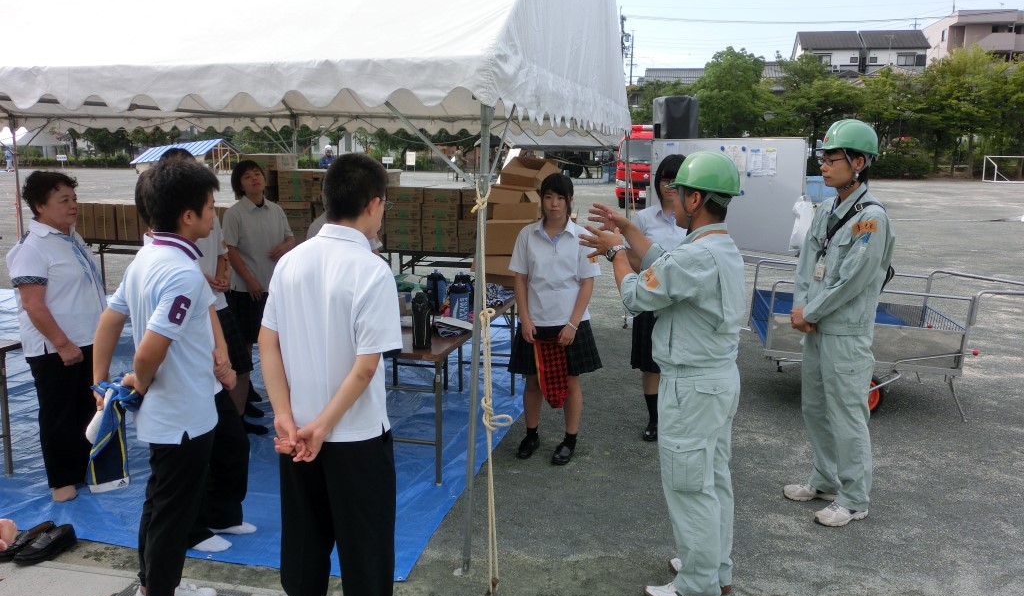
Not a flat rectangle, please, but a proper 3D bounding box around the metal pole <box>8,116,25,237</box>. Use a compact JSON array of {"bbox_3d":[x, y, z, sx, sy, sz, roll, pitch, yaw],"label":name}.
[{"bbox_3d":[-5.948,-1.070,10.023,0.045,2.080,0.045,3,10,13],"label":"metal pole"}]

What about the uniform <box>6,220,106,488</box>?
[{"bbox_3d":[-2.196,0.295,4.001,0.380,1.340,0.450,2,10,8],"label":"uniform"}]

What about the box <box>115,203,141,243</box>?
[{"bbox_3d":[-4.485,-0.913,9.938,0.296,0.422,0.360,3,10,13],"label":"box"}]

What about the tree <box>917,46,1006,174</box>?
[{"bbox_3d":[31.475,-13.059,58.000,6.100,9.100,5.600,1,10,0],"label":"tree"}]

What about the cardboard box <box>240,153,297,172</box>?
[{"bbox_3d":[-2.539,-1.421,8.635,0.410,0.160,0.340,2,11,13],"label":"cardboard box"}]

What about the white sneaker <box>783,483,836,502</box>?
[{"bbox_3d":[1.557,0.984,4.326,0.285,0.110,0.105,-1,10,-6],"label":"white sneaker"}]

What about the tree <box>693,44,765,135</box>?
[{"bbox_3d":[13.330,-11.491,50.758,4.400,7.100,4.300,0,10,0],"label":"tree"}]

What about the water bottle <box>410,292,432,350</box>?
[{"bbox_3d":[-0.477,0.106,4.341,0.100,0.300,0.100,0,10,0],"label":"water bottle"}]

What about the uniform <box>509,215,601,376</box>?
[{"bbox_3d":[0.227,-0.002,4.610,0.520,0.875,0.320,2,11,12],"label":"uniform"}]

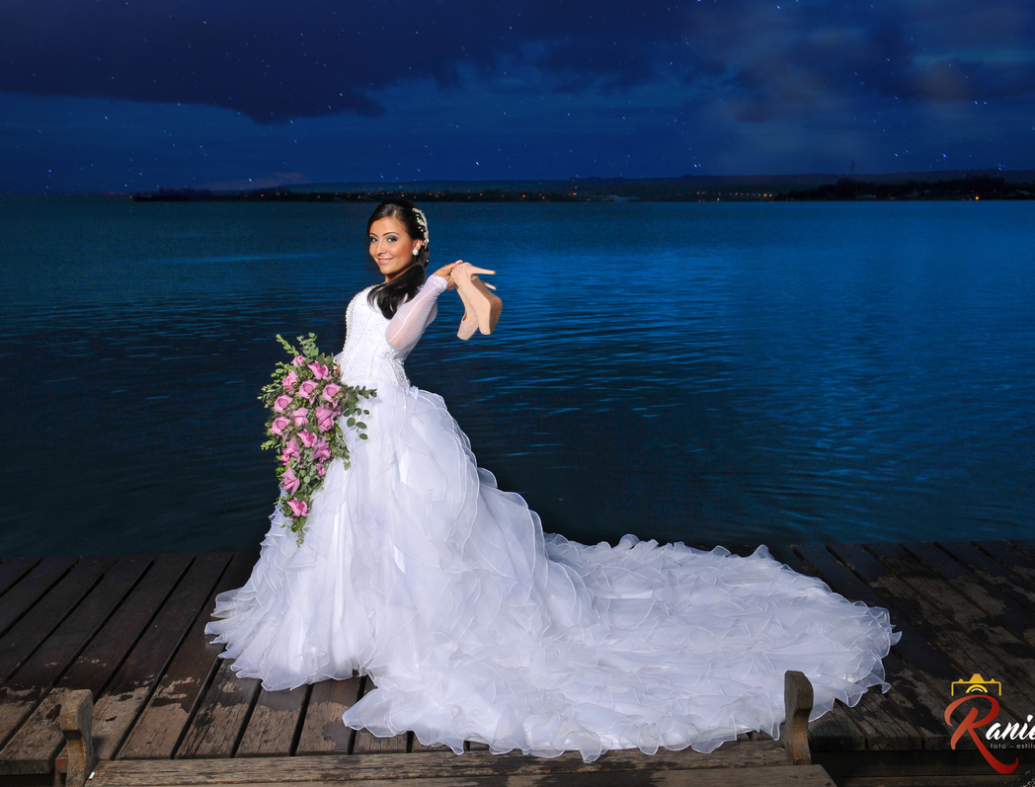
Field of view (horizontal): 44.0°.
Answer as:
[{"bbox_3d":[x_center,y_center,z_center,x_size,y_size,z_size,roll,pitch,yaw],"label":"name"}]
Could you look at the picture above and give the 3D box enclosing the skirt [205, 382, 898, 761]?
[{"bbox_3d":[0.090,0.414,4.361,2.400,0.940,1.750,-1,9,-6],"label":"skirt"}]

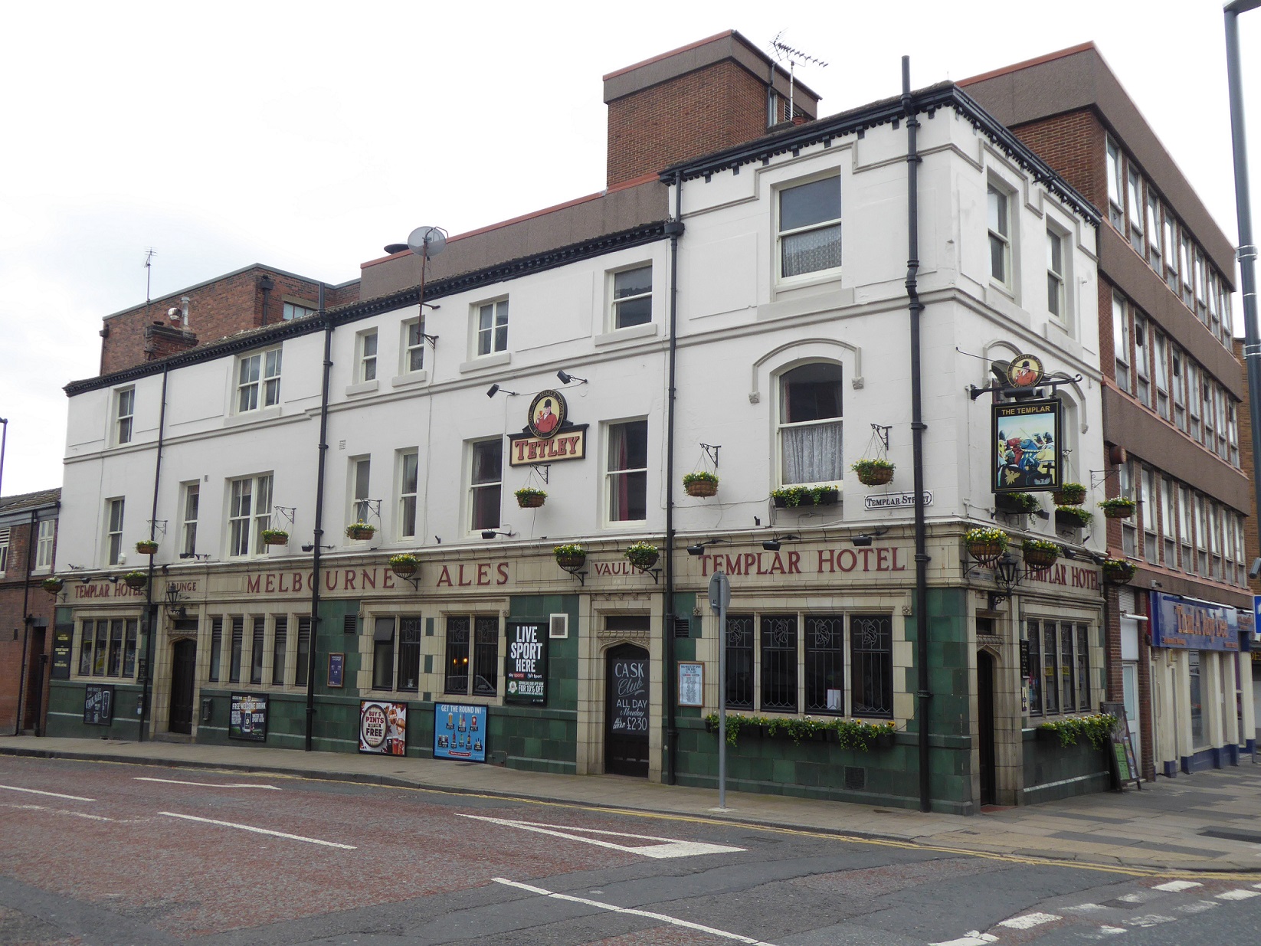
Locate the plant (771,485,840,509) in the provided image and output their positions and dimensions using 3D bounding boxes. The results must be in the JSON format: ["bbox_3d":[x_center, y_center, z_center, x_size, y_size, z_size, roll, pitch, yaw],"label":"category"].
[{"bbox_3d":[2.486,0.328,16.008,1.030,0.260,0.210,-6,-11,38],"label":"plant"}]

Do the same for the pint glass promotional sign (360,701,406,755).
[{"bbox_3d":[-4.666,4.837,21.394,1.354,0.978,0.050,-6,-11,38],"label":"pint glass promotional sign"}]

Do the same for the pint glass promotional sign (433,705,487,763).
[{"bbox_3d":[-3.012,4.614,20.108,1.348,0.976,0.050,-6,-11,38],"label":"pint glass promotional sign"}]

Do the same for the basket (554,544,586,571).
[{"bbox_3d":[-1.001,1.392,18.653,0.521,0.449,0.521,1,-8,0],"label":"basket"}]

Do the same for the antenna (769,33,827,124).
[{"bbox_3d":[3.340,-7.663,22.149,1.501,1.766,0.500,6,-10,-34],"label":"antenna"}]

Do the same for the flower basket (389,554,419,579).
[{"bbox_3d":[-4.141,1.701,20.637,0.510,0.420,0.510,1,-8,0],"label":"flower basket"}]

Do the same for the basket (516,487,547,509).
[{"bbox_3d":[-1.639,0.416,18.700,0.510,0.345,0.510,1,-8,0],"label":"basket"}]

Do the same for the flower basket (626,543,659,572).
[{"bbox_3d":[0.185,1.307,17.631,0.522,0.427,0.522,1,-8,0],"label":"flower basket"}]

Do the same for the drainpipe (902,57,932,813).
[{"bbox_3d":[3.759,-0.748,14.933,0.170,10.142,0.220,-6,-11,38],"label":"drainpipe"}]

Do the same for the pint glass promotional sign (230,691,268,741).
[{"bbox_3d":[-7.934,5.071,23.474,1.310,0.945,0.040,-6,-11,38],"label":"pint glass promotional sign"}]

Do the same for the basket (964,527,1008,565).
[{"bbox_3d":[4.498,0.916,14.282,0.550,0.450,0.550,-6,-11,40],"label":"basket"}]

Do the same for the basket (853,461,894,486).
[{"bbox_3d":[3.207,-0.006,14.915,0.550,0.350,0.550,1,-8,0],"label":"basket"}]

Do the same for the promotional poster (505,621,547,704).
[{"bbox_3d":[-1.732,3.175,18.826,0.940,1.350,0.040,-6,-11,38],"label":"promotional poster"}]

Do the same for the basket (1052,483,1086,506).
[{"bbox_3d":[6.669,0.314,17.159,0.523,0.342,0.523,-6,-11,40],"label":"basket"}]

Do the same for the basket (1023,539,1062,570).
[{"bbox_3d":[5.820,1.171,15.966,0.511,0.425,0.511,-5,-10,39],"label":"basket"}]

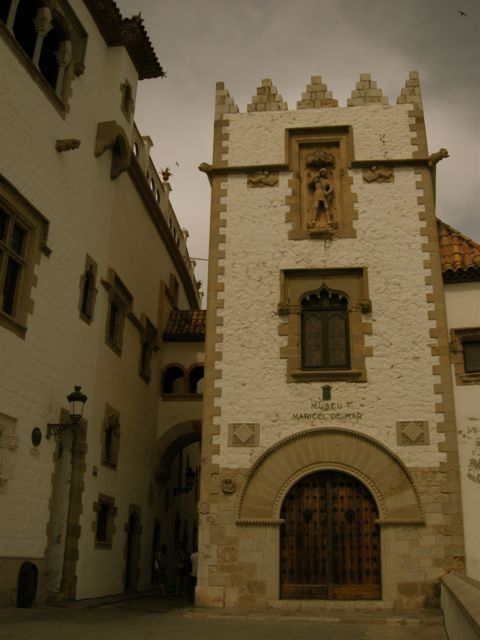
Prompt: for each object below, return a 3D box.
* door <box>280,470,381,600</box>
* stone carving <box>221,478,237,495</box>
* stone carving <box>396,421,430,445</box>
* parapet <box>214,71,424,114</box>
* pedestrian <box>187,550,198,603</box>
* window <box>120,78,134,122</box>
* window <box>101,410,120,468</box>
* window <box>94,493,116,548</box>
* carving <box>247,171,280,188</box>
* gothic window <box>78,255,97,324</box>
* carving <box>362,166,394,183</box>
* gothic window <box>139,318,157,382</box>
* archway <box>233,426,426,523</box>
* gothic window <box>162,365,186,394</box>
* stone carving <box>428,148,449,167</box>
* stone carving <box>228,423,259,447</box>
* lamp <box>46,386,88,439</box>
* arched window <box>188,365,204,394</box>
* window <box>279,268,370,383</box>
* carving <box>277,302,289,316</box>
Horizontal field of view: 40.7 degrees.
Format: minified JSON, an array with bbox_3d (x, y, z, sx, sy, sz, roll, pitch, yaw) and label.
[{"bbox_3d":[2.718,6.512,19.799,3.020,3.820,0.180,-1,-20,6],"label":"door"},{"bbox_3d":[-0.345,5.232,20.263,0.500,0.510,0.180,-1,-20,6],"label":"stone carving"},{"bbox_3d":[5.420,3.544,20.239,1.020,0.760,0.120,-1,-20,6],"label":"stone carving"},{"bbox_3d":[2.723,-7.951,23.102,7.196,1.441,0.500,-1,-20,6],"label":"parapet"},{"bbox_3d":[-1.538,8.341,21.214,0.420,1.690,0.520,-1,-20,6],"label":"pedestrian"},{"bbox_3d":[-3.925,-7.505,22.270,0.300,1.495,1.272,-2,-20,8],"label":"window"},{"bbox_3d":[-4.263,3.864,21.185,0.300,1.864,1.461,-1,-20,5],"label":"window"},{"bbox_3d":[-5.105,7.626,24.339,0.250,1.950,2.100,-1,-20,6],"label":"window"},{"bbox_3d":[0.853,-5.247,24.019,1.180,0.780,0.250,-1,-20,6],"label":"carving"},{"bbox_3d":[-4.620,-0.931,19.620,0.300,1.986,0.729,-3,-20,12],"label":"gothic window"},{"bbox_3d":[4.603,-4.839,21.432,1.027,0.595,0.220,-1,-20,6],"label":"carving"},{"bbox_3d":[-4.461,1.575,31.184,0.400,3.000,2.600,-1,-20,6],"label":"gothic window"},{"bbox_3d":[2.761,4.873,20.210,5.650,3.030,0.450,-1,-20,6],"label":"archway"},{"bbox_3d":[-2.939,2.656,28.808,1.063,1.374,0.350,-1,-20,6],"label":"gothic window"},{"bbox_3d":[6.550,-5.308,21.222,0.300,0.380,0.692,16,-25,-36],"label":"stone carving"},{"bbox_3d":[0.123,3.379,19.004,0.931,0.690,0.120,-1,-20,6],"label":"stone carving"},{"bbox_3d":[-5.221,2.808,19.666,1.180,1.541,0.550,-2,-21,9],"label":"lamp"},{"bbox_3d":[-1.787,2.645,28.682,1.031,1.367,0.350,-1,-20,6],"label":"arched window"},{"bbox_3d":[2.588,0.123,19.935,2.663,3.706,0.400,-1,-20,6],"label":"window"},{"bbox_3d":[1.344,-0.327,20.111,0.357,0.432,0.280,-1,-20,6],"label":"carving"}]

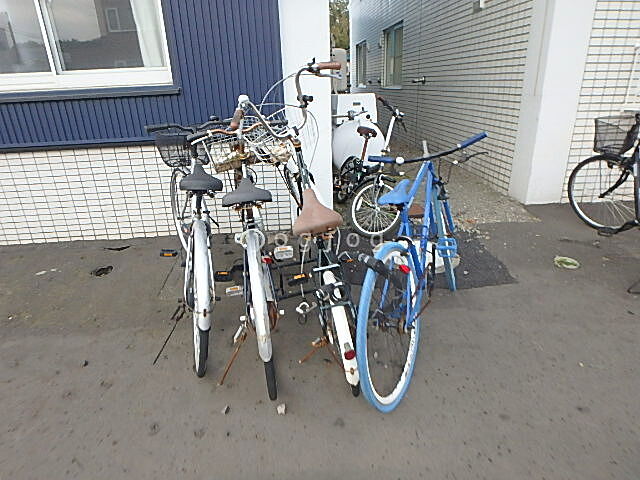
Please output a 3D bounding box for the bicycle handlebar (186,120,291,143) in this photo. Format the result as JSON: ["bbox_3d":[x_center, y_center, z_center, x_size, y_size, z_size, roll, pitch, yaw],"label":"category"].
[{"bbox_3d":[-0.437,-0.573,2.071,0.540,0.120,0.190,-15,25,-20],"label":"bicycle handlebar"}]

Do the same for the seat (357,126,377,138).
[{"bbox_3d":[0.441,-1.008,3.641,0.165,0.100,0.270,1,22,-15],"label":"seat"}]

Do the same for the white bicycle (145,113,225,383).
[{"bbox_3d":[-0.663,-0.103,2.143,0.560,1.030,1.740,-6,22,-15],"label":"white bicycle"}]

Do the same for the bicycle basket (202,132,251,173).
[{"bbox_3d":[-0.522,-0.526,2.312,0.360,0.210,0.280,-11,24,-22],"label":"bicycle basket"}]

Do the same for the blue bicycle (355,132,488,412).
[{"bbox_3d":[0.478,0.034,1.834,0.580,0.950,1.680,1,21,32],"label":"blue bicycle"}]

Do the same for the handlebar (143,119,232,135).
[{"bbox_3d":[-0.699,-0.626,2.199,0.520,0.110,0.190,-8,23,-15],"label":"handlebar"}]

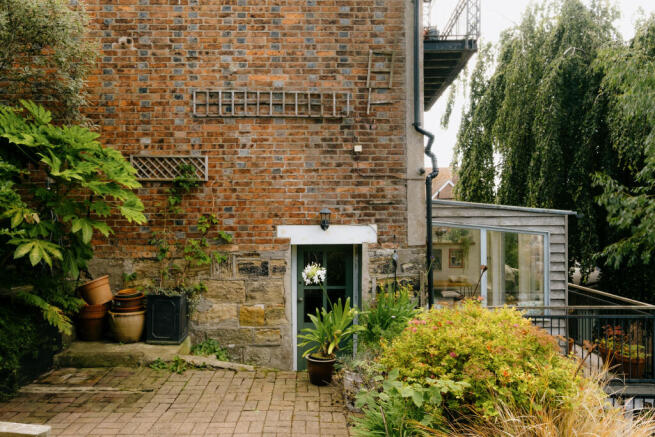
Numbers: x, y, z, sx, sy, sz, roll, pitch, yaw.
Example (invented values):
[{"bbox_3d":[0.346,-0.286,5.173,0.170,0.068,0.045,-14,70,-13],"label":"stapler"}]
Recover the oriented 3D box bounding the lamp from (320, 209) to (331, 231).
[{"bbox_3d":[-0.021,0.014,5.219,0.129,0.259,0.169,-1,0,-2],"label":"lamp"}]

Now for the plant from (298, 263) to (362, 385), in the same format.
[{"bbox_3d":[0.035,1.124,4.905,0.706,1.294,0.637,-1,0,-2],"label":"plant"}]

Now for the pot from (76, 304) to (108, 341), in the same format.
[{"bbox_3d":[-2.590,1.165,5.025,0.333,0.343,0.333,-1,0,-2],"label":"pot"}]

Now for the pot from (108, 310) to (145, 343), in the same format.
[{"bbox_3d":[-2.195,1.173,4.975,0.398,0.323,0.398,-1,0,-2],"label":"pot"}]

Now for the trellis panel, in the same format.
[{"bbox_3d":[-1.813,-0.567,5.219,0.895,0.298,0.040,-1,0,-2],"label":"trellis panel"}]

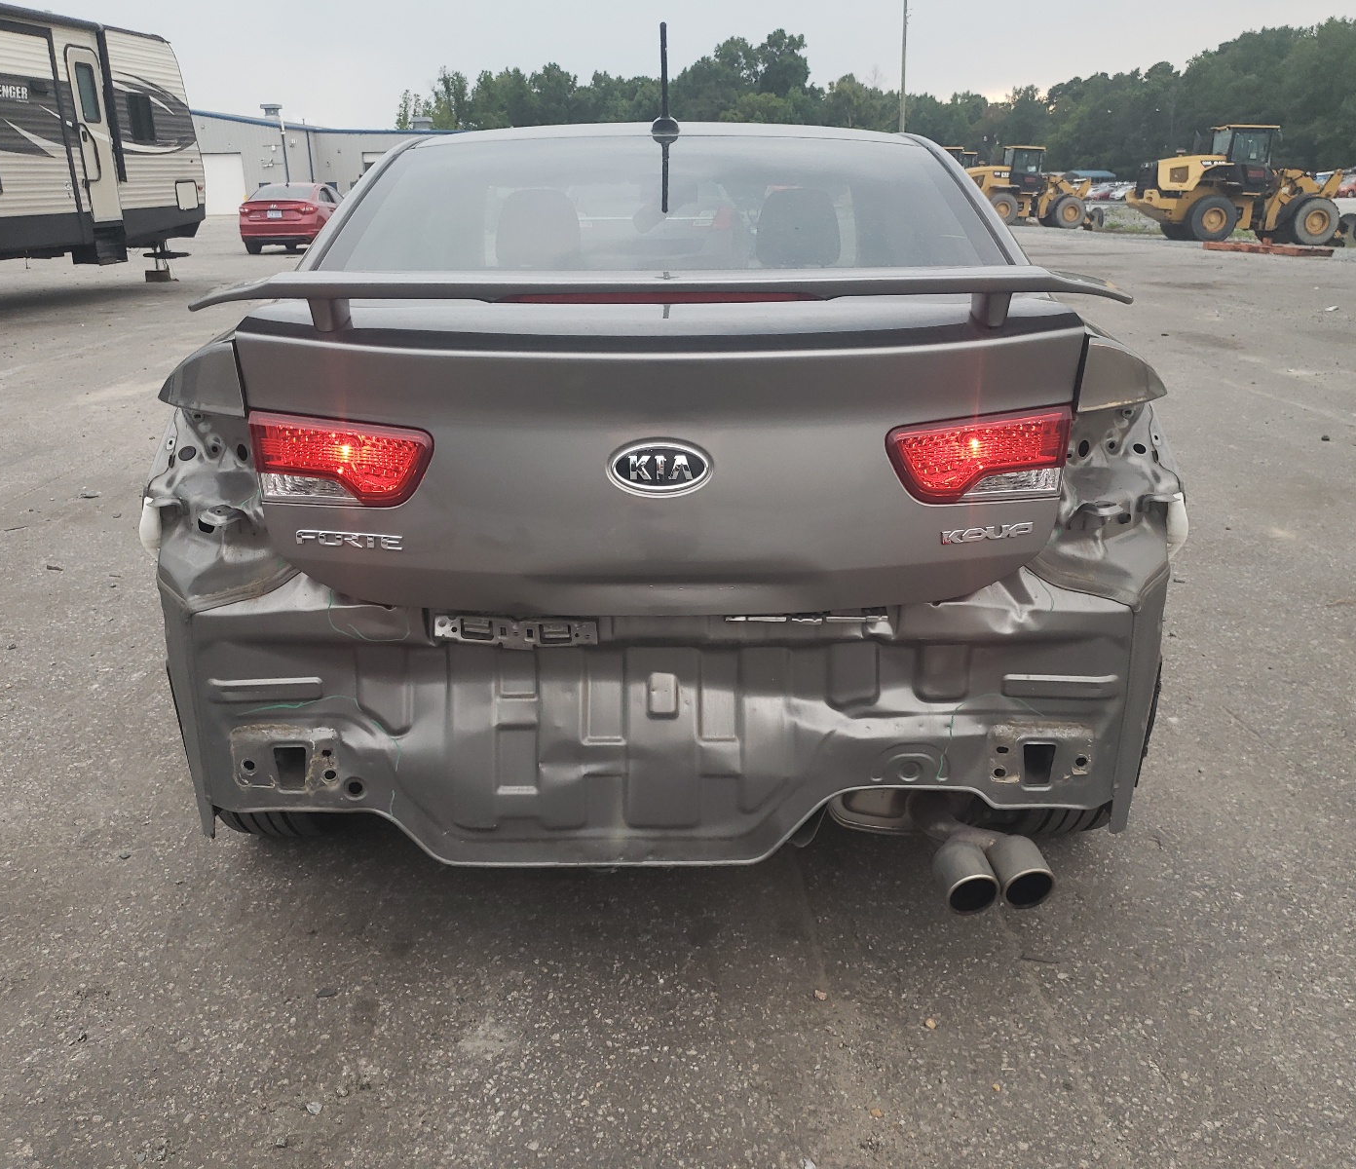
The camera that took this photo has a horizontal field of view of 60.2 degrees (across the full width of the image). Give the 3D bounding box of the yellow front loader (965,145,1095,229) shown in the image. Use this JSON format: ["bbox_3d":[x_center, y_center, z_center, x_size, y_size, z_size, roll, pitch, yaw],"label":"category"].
[{"bbox_3d":[15.186,-17.436,51.500,6.700,3.350,2.500,-2,18,-4],"label":"yellow front loader"}]

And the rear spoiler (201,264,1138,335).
[{"bbox_3d":[-0.021,-0.363,1.481,1.170,0.088,0.190,-1,18,0],"label":"rear spoiler"}]

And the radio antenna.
[{"bbox_3d":[-0.029,-1.052,2.430,0.058,0.225,0.075,-1,40,0],"label":"radio antenna"}]

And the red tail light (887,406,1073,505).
[{"bbox_3d":[0.381,-0.162,1.475,0.225,0.108,0.080,-4,19,-11],"label":"red tail light"}]

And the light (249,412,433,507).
[{"bbox_3d":[-0.422,-0.159,1.474,0.225,0.108,0.080,3,19,11],"label":"light"}]

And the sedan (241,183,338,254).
[{"bbox_3d":[-8.647,-8.513,27.178,1.865,1.475,4.855,-1,18,-2],"label":"sedan"}]

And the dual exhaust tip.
[{"bbox_3d":[0.429,0.392,1.586,0.142,0.072,0.120,-1,18,0],"label":"dual exhaust tip"}]

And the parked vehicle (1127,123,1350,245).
[{"bbox_3d":[16.819,-12.003,35.000,6.700,3.350,2.500,-1,18,-3],"label":"parked vehicle"}]

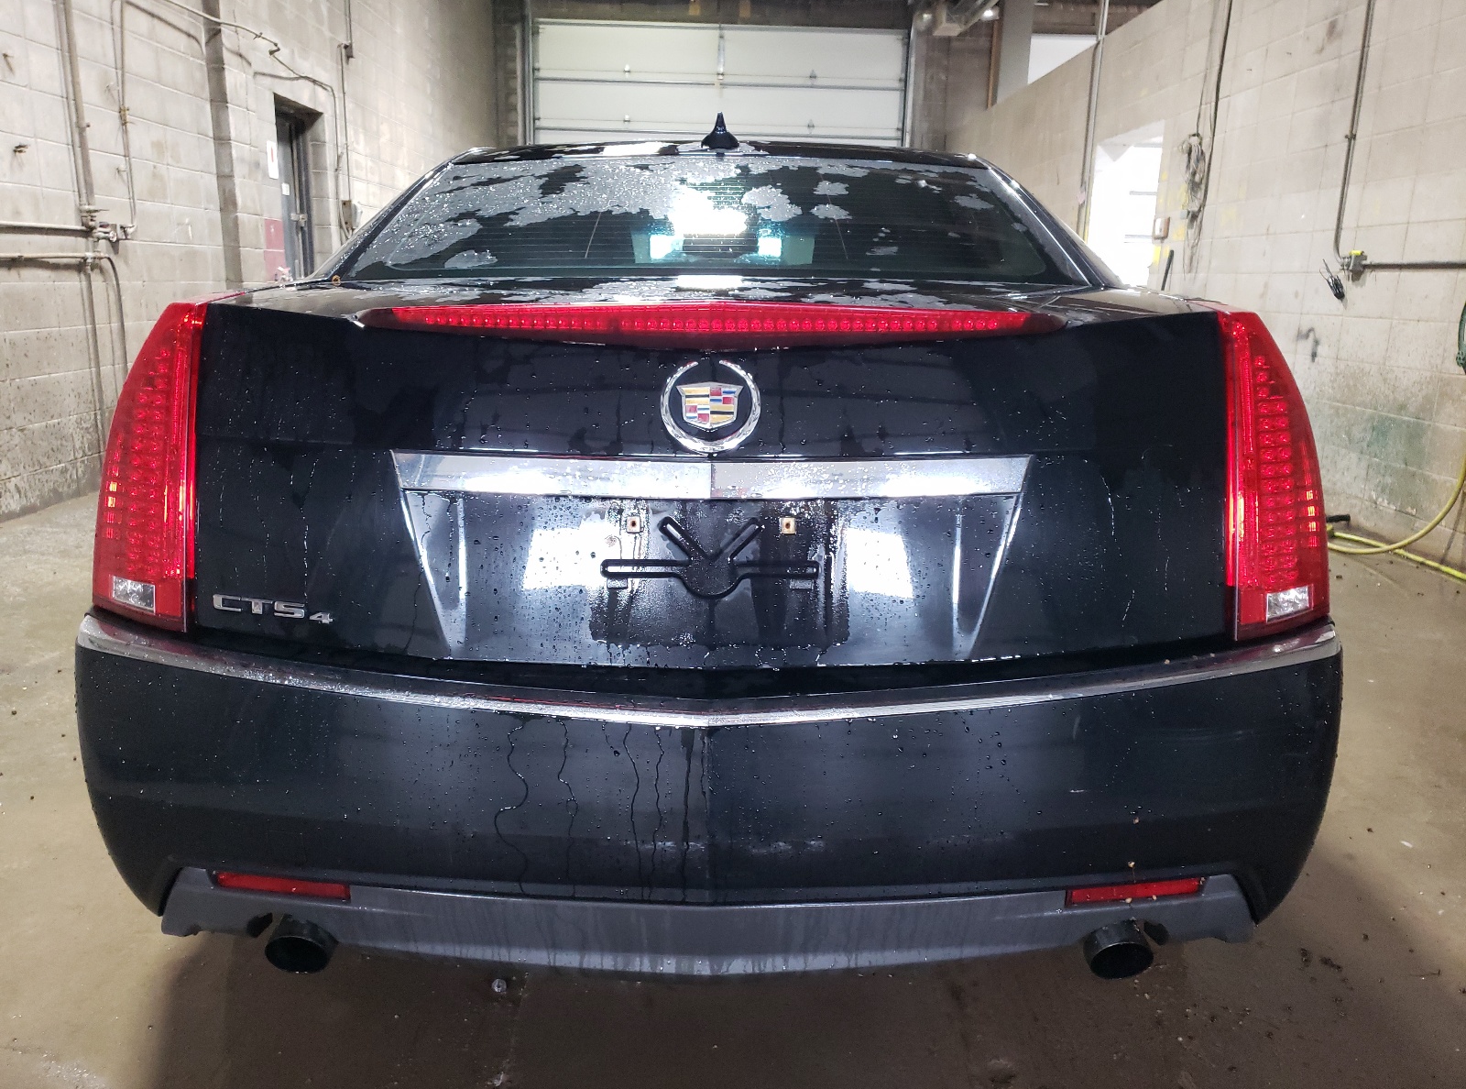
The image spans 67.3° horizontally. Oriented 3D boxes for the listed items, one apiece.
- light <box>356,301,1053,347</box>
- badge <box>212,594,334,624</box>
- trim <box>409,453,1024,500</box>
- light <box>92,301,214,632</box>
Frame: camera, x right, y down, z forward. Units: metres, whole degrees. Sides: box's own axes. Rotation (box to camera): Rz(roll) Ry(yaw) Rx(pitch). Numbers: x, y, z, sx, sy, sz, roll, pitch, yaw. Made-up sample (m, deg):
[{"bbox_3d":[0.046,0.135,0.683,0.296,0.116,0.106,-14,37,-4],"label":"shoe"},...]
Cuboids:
[{"bbox_3d":[-0.023,-0.252,1.244,0.790,0.052,0.090,0,14,-1],"label":"light"},{"bbox_3d":[-0.566,0.080,1.365,0.165,0.025,0.010,4,14,13],"label":"badge"},{"bbox_3d":[-0.027,-0.079,1.245,0.725,0.048,0.055,0,14,-1],"label":"trim"},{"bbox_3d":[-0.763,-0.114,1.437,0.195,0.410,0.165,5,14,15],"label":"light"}]

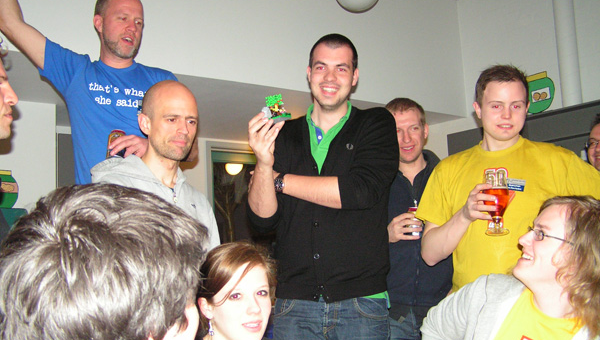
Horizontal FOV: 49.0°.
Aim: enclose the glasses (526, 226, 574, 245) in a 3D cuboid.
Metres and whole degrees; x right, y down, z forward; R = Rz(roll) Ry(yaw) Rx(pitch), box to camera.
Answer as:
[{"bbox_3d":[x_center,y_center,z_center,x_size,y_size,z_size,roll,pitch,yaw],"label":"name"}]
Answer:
[{"bbox_3d":[0.651,0.179,1.650,0.142,0.042,0.137,17,7,-8],"label":"glasses"}]

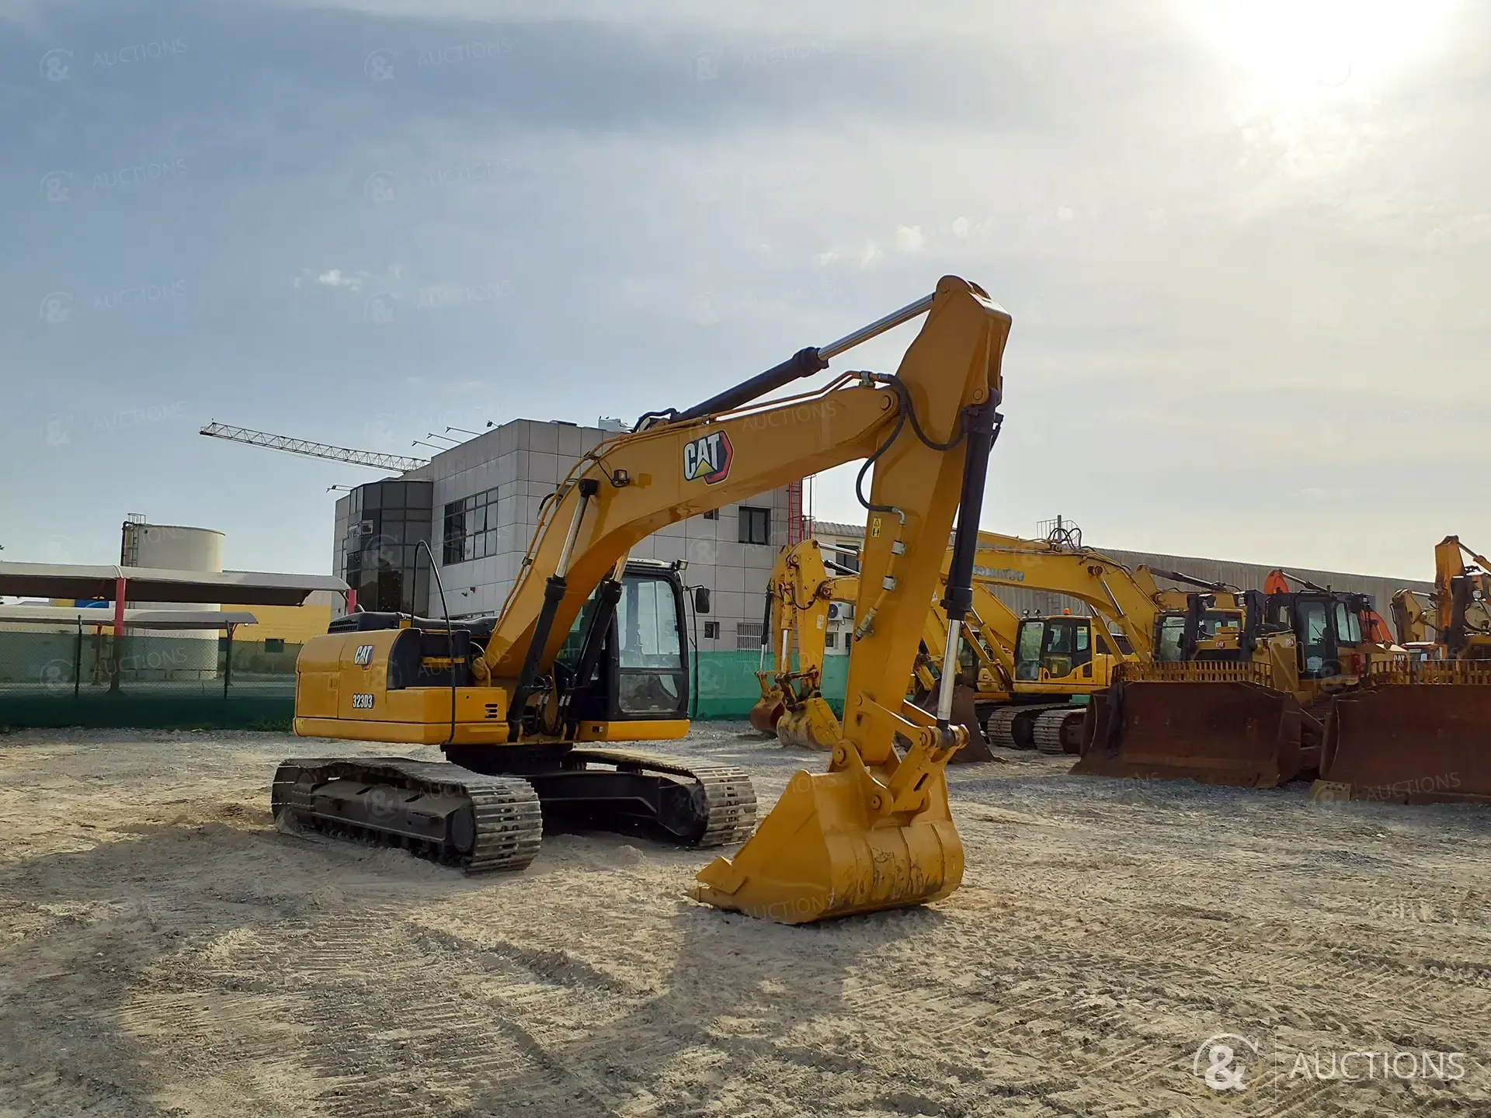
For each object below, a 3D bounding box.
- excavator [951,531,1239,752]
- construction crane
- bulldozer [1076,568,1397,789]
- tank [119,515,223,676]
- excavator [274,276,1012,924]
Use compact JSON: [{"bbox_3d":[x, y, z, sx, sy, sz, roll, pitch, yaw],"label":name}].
[{"bbox_3d":[8.477,1.998,25.438,10.600,4.700,3.200,4,-7,-30],"label":"excavator"},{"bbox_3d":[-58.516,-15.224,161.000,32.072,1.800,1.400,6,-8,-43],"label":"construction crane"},{"bbox_3d":[9.863,2.267,21.975,6.000,3.500,3.940,5,-7,-34],"label":"bulldozer"},{"bbox_3d":[-47.752,3.449,97.000,8.500,13.000,8.500,1,-6,0],"label":"tank"},{"bbox_3d":[-1.306,0.584,10.868,2.980,4.350,8.950,6,-8,-42],"label":"excavator"}]

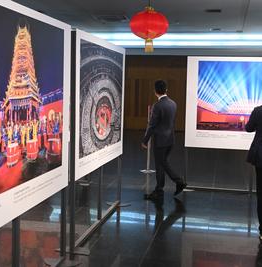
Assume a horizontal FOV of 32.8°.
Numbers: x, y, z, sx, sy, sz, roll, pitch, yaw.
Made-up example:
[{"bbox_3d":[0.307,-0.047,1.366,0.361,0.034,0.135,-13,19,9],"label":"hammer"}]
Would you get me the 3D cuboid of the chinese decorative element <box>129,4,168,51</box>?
[{"bbox_3d":[0.283,-1.606,6.800,0.589,0.719,0.589,2,6,0],"label":"chinese decorative element"}]

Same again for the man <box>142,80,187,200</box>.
[{"bbox_3d":[0.522,0.097,6.631,0.680,1.750,0.500,5,7,35],"label":"man"}]

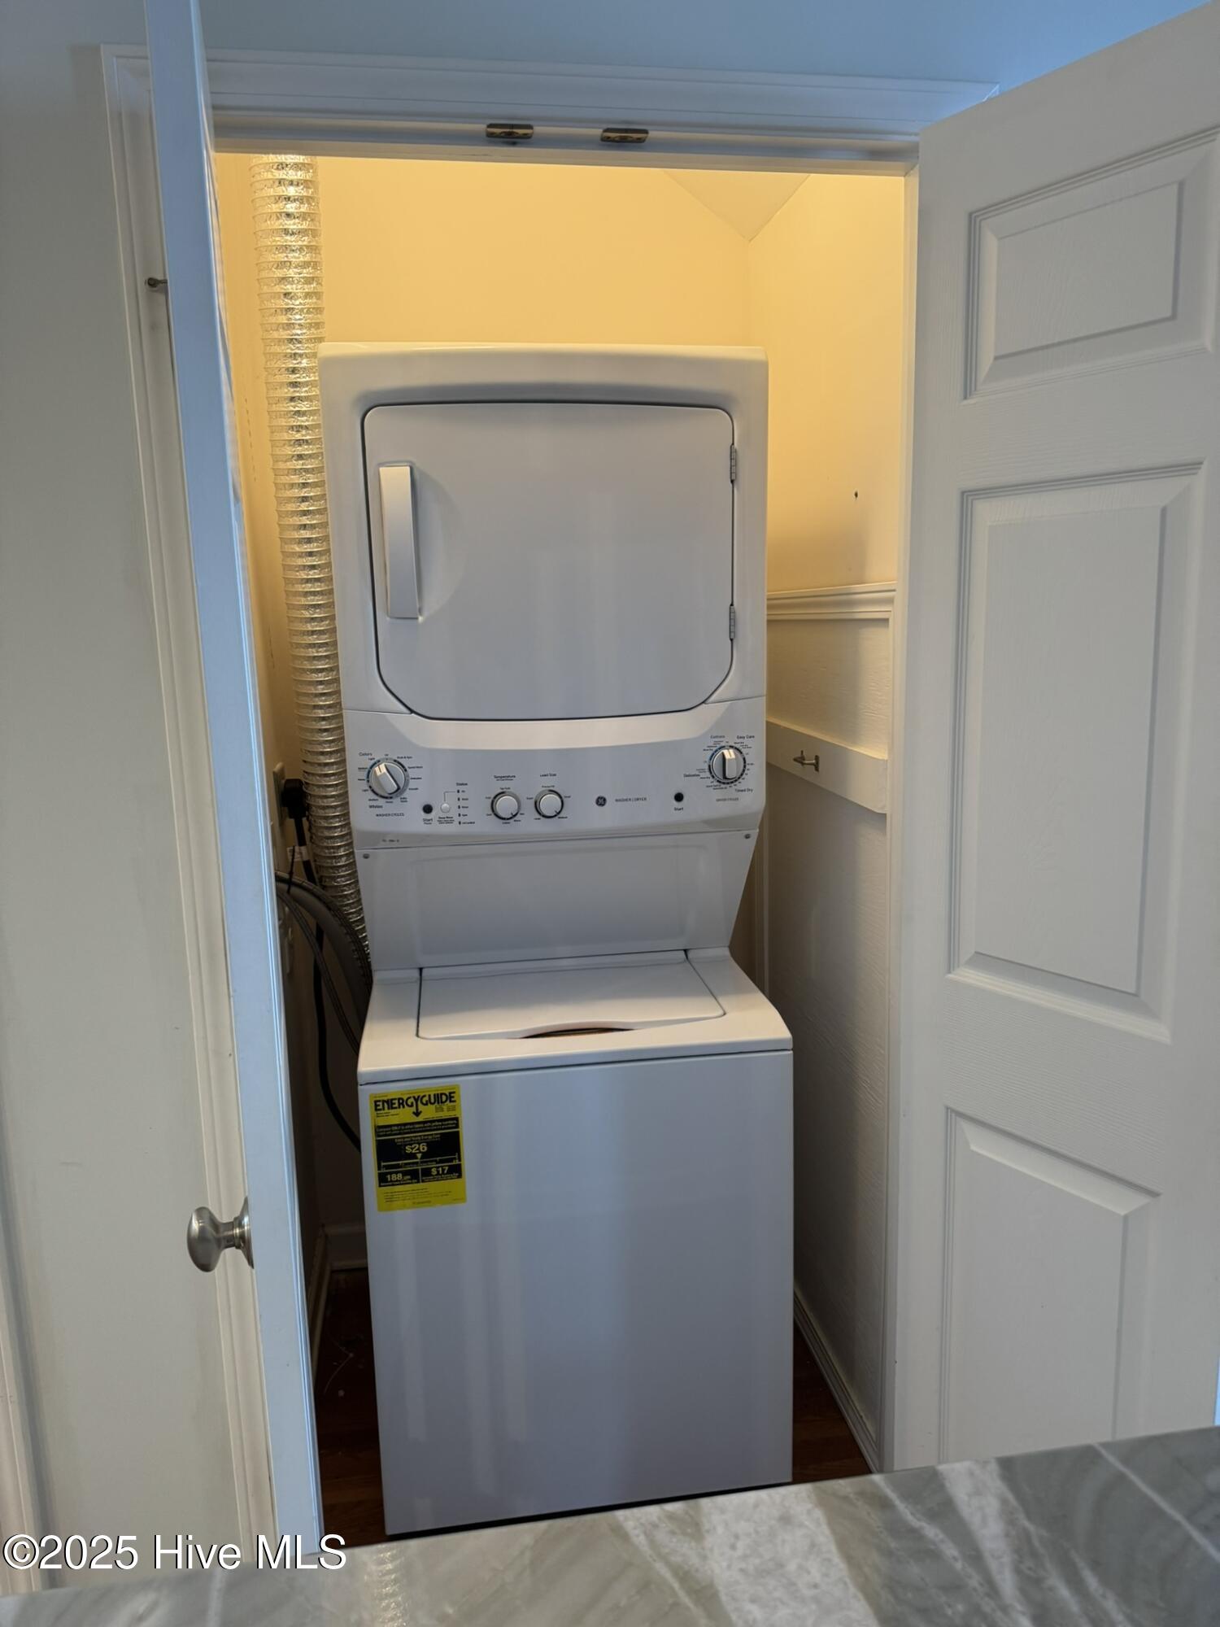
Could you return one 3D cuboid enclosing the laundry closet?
[{"bbox_3d":[-0.096,0.094,2.033,0.980,2.100,0.960,-3,10,-8],"label":"laundry closet"}]

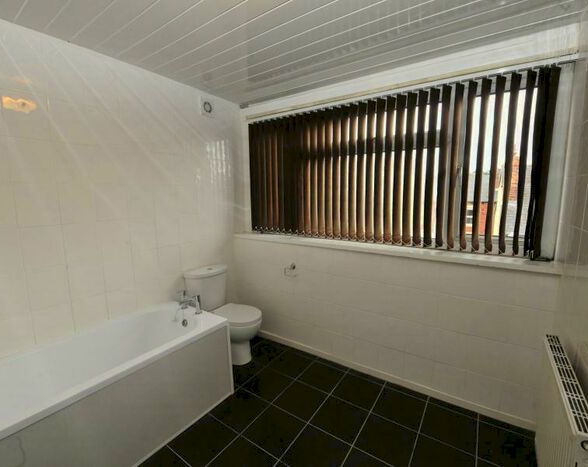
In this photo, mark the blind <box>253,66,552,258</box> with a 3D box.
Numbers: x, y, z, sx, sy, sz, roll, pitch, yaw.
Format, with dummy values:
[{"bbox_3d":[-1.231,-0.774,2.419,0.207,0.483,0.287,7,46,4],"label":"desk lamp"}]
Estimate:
[{"bbox_3d":[0.510,-0.470,2.231,2.397,1.085,0.091,4,10,34],"label":"blind"}]

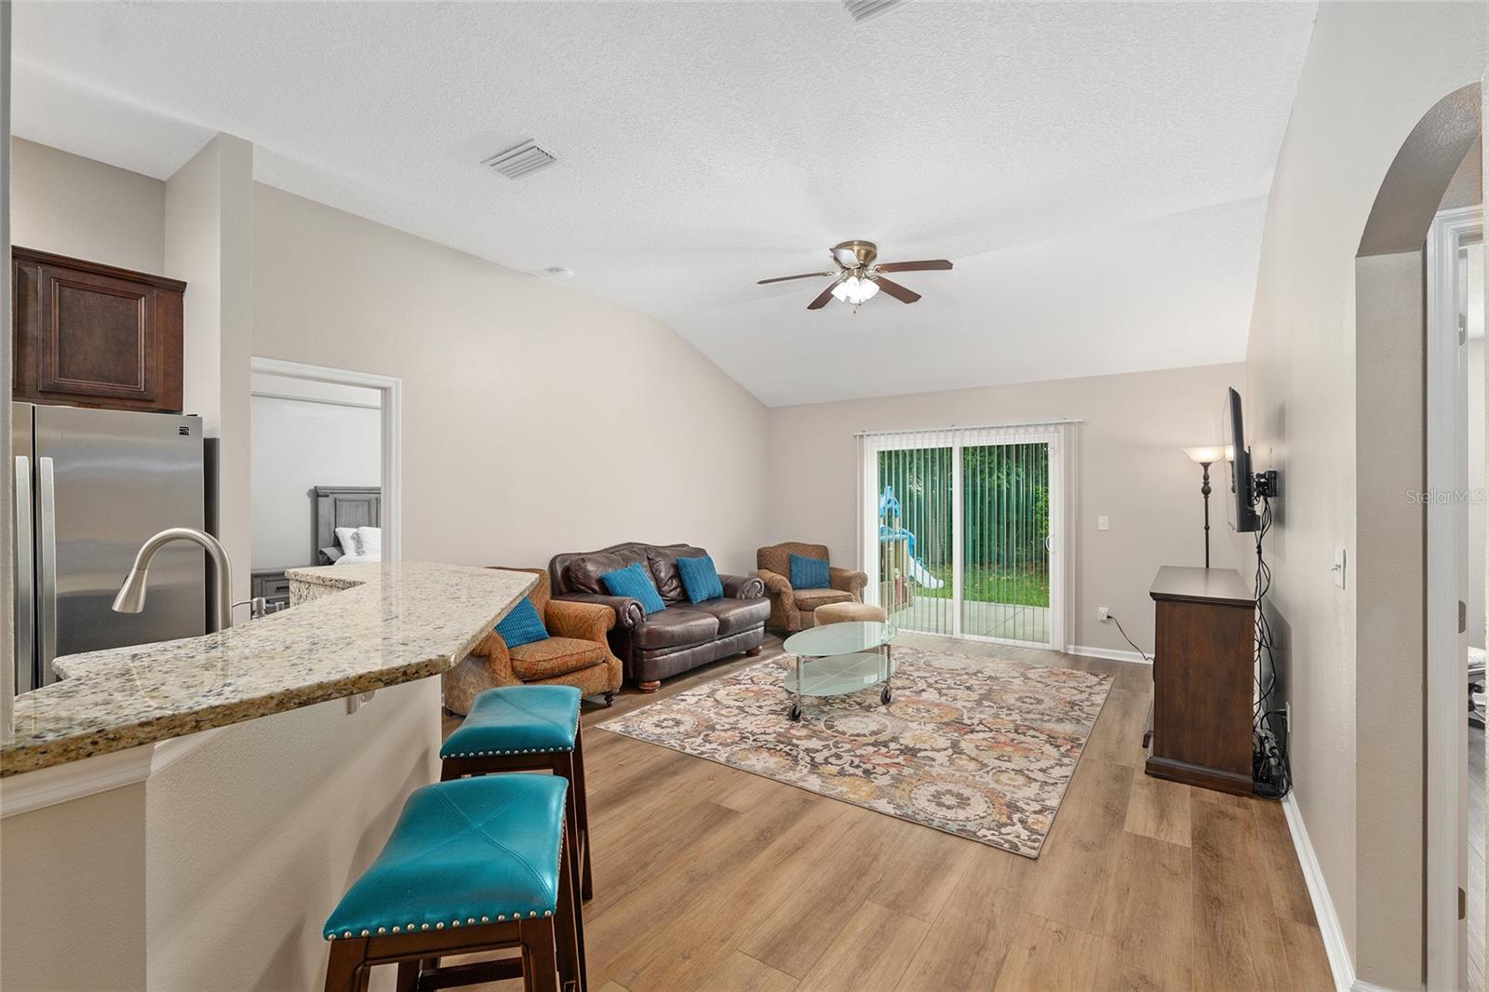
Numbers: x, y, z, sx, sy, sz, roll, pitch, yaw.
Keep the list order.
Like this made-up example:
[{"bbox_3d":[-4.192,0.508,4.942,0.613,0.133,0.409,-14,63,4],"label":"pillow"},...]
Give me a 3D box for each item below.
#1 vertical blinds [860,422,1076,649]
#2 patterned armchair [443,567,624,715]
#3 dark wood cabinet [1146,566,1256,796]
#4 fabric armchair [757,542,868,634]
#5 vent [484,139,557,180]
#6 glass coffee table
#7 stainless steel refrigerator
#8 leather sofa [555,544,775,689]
[{"bbox_3d":[2.063,0.374,6.078,1.930,2.030,0.120,0,0,36],"label":"vertical blinds"},{"bbox_3d":[-1.406,0.939,4.025,0.910,0.895,0.920,0,0,36],"label":"patterned armchair"},{"bbox_3d":[2.620,0.935,3.590,0.425,0.905,1.510,0,0,36],"label":"dark wood cabinet"},{"bbox_3d":[0.659,0.949,6.335,0.940,0.880,0.910,0,0,-16],"label":"fabric armchair"},{"bbox_3d":[-1.125,-1.676,3.122,0.400,0.025,0.190,0,0,36],"label":"vent"},{"bbox_3d":[0.690,1.180,4.281,0.600,0.415,1.250,0,0,36],"label":"glass coffee table"},{"bbox_3d":[-3.019,0.510,2.645,0.830,1.750,0.910,0,0,36],"label":"stainless steel refrigerator"},{"bbox_3d":[-0.625,0.897,5.146,0.940,0.980,1.730,0,0,36],"label":"leather sofa"}]

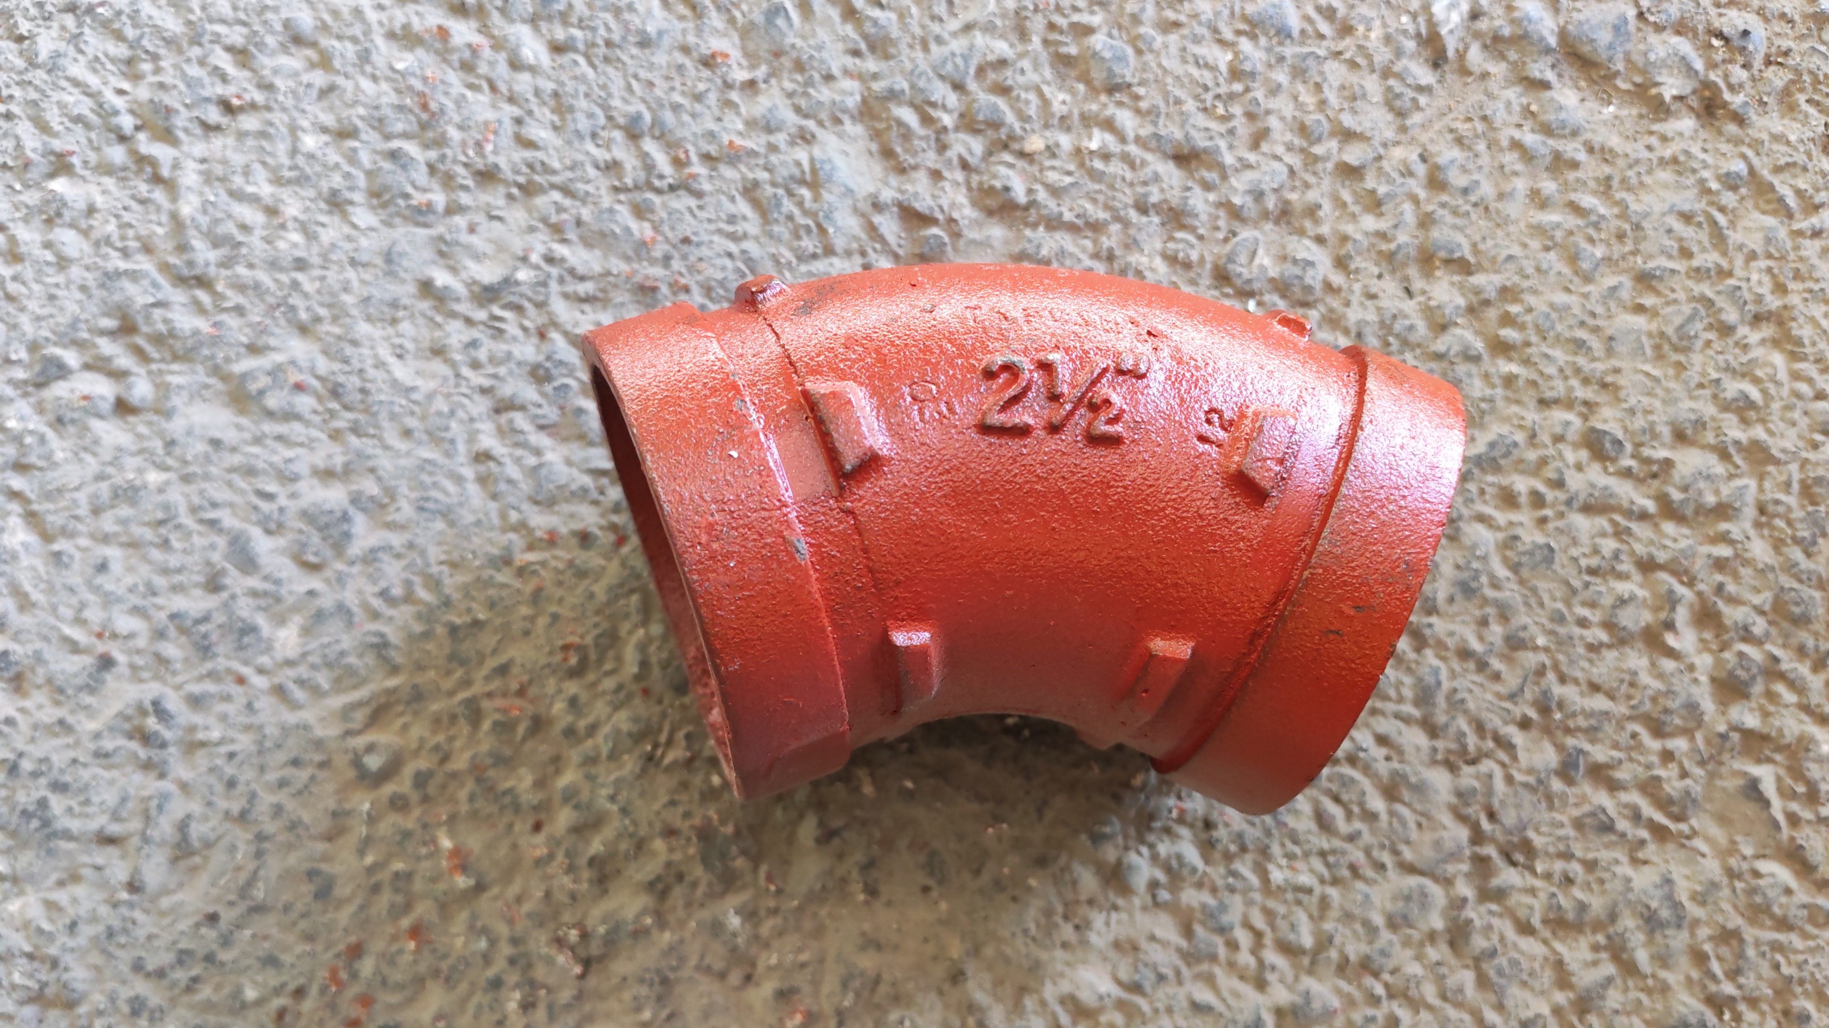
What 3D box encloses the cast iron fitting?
[{"bbox_3d":[0.015,0.003,0.225,0.135,0.075,0.085,3,71,-7],"label":"cast iron fitting"}]

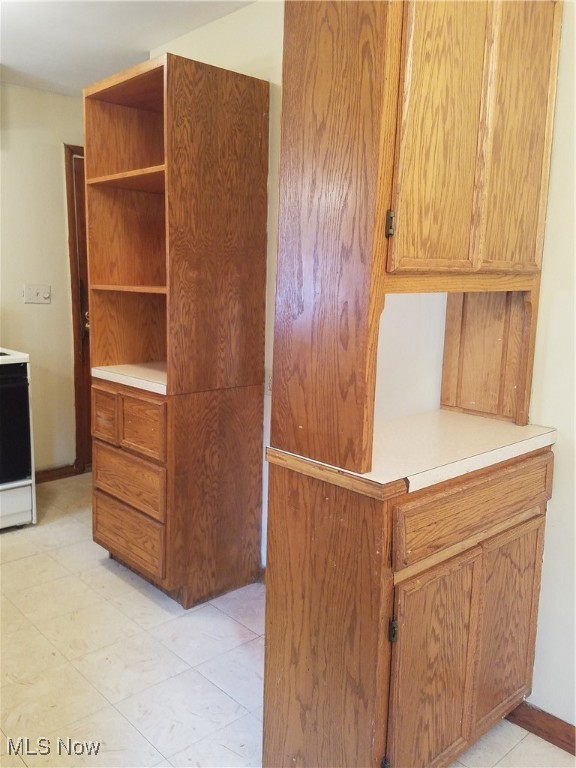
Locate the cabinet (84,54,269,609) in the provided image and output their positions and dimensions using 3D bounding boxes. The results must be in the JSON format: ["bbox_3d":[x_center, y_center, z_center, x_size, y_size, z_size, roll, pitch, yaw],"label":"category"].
[{"bbox_3d":[-0.502,-0.172,2.530,0.493,2.115,0.646,-6,11,-43],"label":"cabinet"}]

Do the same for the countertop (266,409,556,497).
[{"bbox_3d":[0.366,0.161,1.542,0.823,0.040,0.353,-6,11,-43],"label":"countertop"}]

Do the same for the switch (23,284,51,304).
[{"bbox_3d":[-1.581,-0.568,3.649,0.168,0.118,0.020,-6,11,-43],"label":"switch"}]

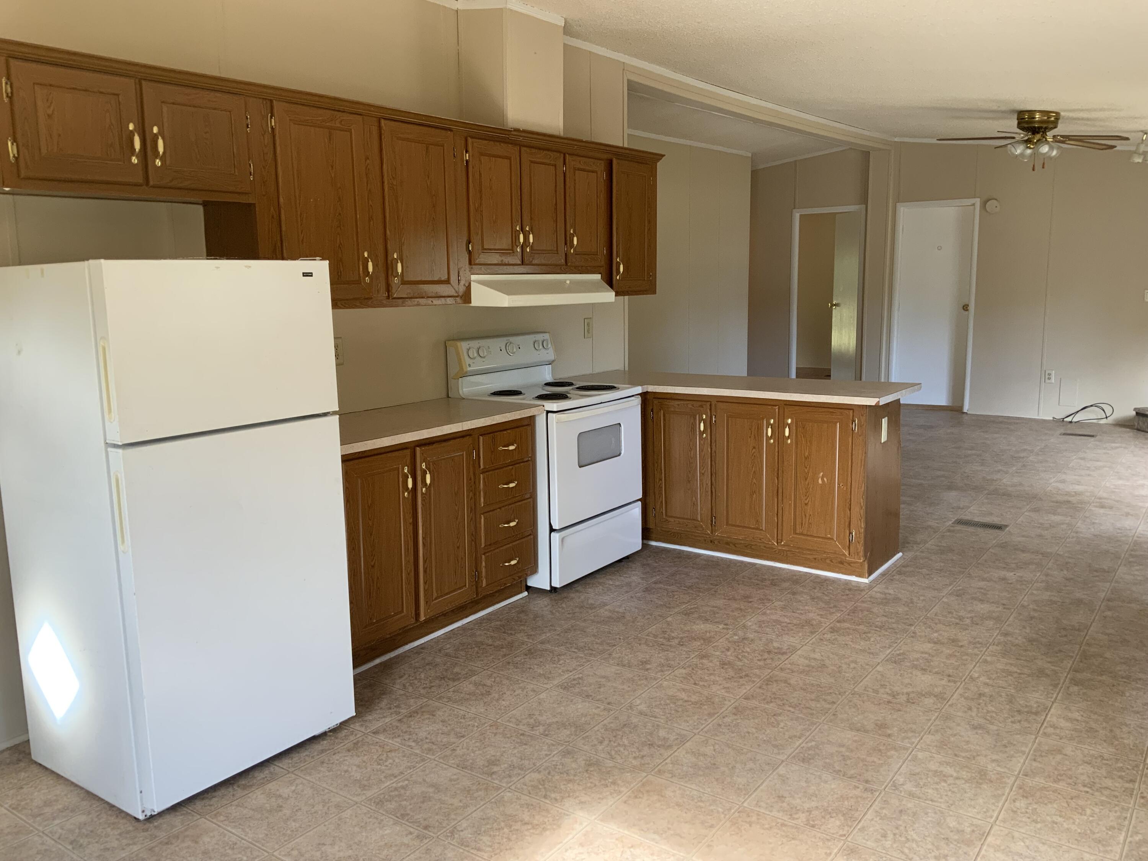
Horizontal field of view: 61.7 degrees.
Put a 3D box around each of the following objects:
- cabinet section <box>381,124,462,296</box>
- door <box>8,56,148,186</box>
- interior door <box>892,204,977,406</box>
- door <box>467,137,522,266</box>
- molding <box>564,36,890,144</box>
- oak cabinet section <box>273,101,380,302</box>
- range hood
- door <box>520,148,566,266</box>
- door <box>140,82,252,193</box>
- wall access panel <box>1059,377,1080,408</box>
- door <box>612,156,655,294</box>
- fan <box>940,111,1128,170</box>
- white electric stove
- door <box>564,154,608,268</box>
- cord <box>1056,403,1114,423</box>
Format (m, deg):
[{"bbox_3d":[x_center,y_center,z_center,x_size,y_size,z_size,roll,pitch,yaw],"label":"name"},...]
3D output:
[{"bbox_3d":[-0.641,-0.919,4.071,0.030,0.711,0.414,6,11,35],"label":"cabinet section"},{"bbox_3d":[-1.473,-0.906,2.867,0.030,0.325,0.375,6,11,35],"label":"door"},{"bbox_3d":[3.695,-1.259,9.887,0.750,2.070,0.050,6,11,35],"label":"interior door"},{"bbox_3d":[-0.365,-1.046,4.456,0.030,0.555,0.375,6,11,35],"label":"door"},{"bbox_3d":[1.505,-2.544,7.472,0.035,0.055,6.020,6,11,35],"label":"molding"},{"bbox_3d":[-1.060,-0.863,3.760,0.310,0.727,0.471,6,11,34],"label":"oak cabinet section"},{"bbox_3d":[-0.227,-0.711,4.863,0.445,0.150,1.070,6,11,35],"label":"range hood"},{"bbox_3d":[-0.145,-1.103,4.781,0.035,0.557,0.355,6,11,34],"label":"door"},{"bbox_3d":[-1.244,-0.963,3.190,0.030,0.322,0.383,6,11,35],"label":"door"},{"bbox_3d":[4.729,-0.362,9.188,0.154,0.266,0.020,6,12,35],"label":"wall access panel"},{"bbox_3d":[0.354,-1.175,5.589,0.030,0.748,0.410,5,11,35],"label":"door"},{"bbox_3d":[3.071,-1.937,6.400,1.330,0.390,1.330,6,11,35],"label":"fan"},{"bbox_3d":[-0.118,0.118,4.902,0.680,1.175,0.757,6,11,35],"label":"white electric stove"},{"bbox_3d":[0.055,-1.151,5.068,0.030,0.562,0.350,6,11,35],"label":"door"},{"bbox_3d":[4.839,-0.170,9.159,0.510,0.190,0.150,6,11,35],"label":"cord"}]

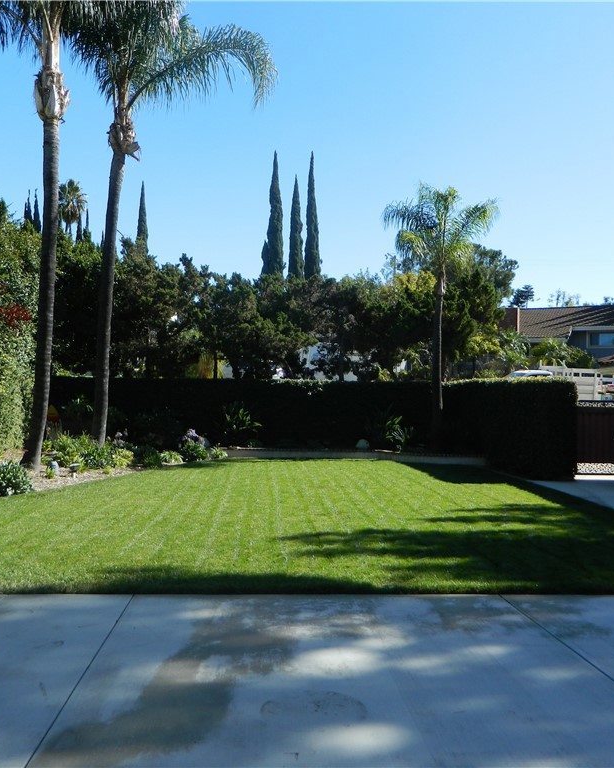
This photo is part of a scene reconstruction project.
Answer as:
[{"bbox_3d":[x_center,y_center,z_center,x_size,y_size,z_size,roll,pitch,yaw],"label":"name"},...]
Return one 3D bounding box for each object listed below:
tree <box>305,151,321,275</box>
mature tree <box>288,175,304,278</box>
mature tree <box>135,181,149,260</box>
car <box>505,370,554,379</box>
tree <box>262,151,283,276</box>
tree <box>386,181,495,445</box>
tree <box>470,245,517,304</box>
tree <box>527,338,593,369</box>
[{"bbox_3d":[0.396,-5.758,45.000,1.200,16.659,1.200,0,-2,0],"label":"tree"},{"bbox_3d":[-0.669,-5.001,45.000,1.200,15.130,1.200,0,-2,0],"label":"mature tree"},{"bbox_3d":[-10.677,-5.279,48.000,1.100,15.730,1.100,0,-2,0],"label":"mature tree"},{"bbox_3d":[8.569,0.291,29.000,4.800,1.650,1.850,1,-2,-28],"label":"car"},{"bbox_3d":[-2.069,-5.797,45.000,1.500,16.703,1.500,0,-2,0],"label":"tree"},{"bbox_3d":[3.972,-1.904,22.000,3.400,8.003,3.400,0,-2,0],"label":"tree"},{"bbox_3d":[10.138,-2.837,42.000,5.000,10.172,5.000,0,-2,0],"label":"tree"},{"bbox_3d":[12.734,-0.131,37.000,3.400,4.291,3.200,0,-2,0],"label":"tree"}]

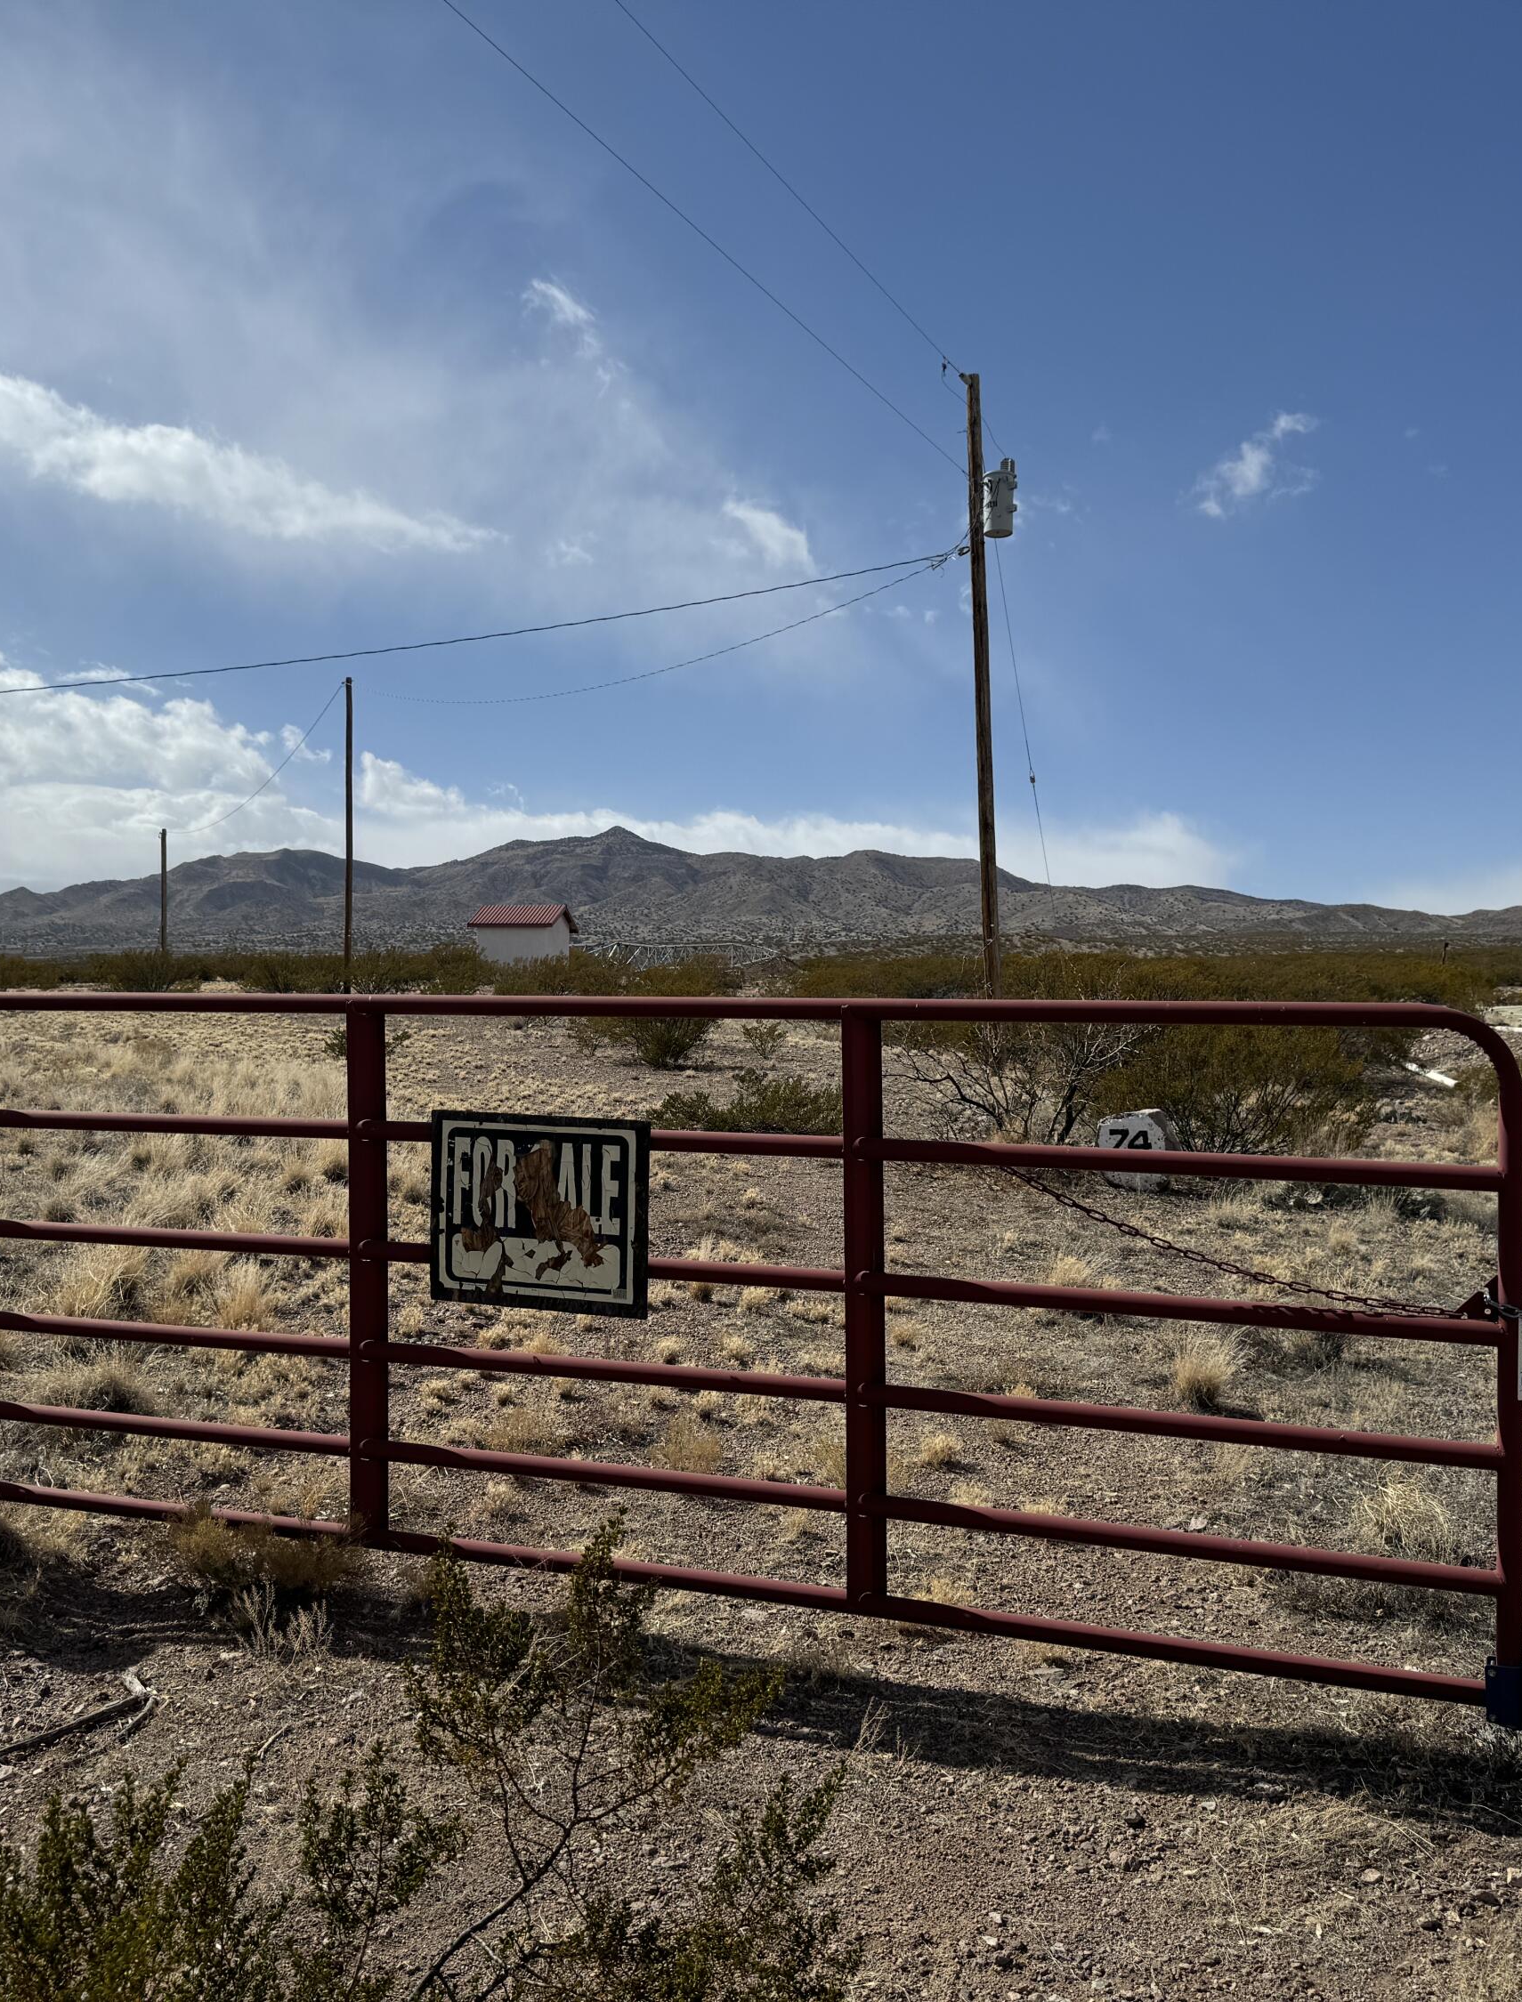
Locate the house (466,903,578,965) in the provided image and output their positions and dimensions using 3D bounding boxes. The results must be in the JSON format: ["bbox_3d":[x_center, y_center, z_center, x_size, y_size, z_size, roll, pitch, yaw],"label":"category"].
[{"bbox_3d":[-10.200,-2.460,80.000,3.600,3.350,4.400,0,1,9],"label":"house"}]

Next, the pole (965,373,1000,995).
[{"bbox_3d":[2.920,-3.840,24.300,0.220,8.800,0.220,-1,1,0],"label":"pole"}]

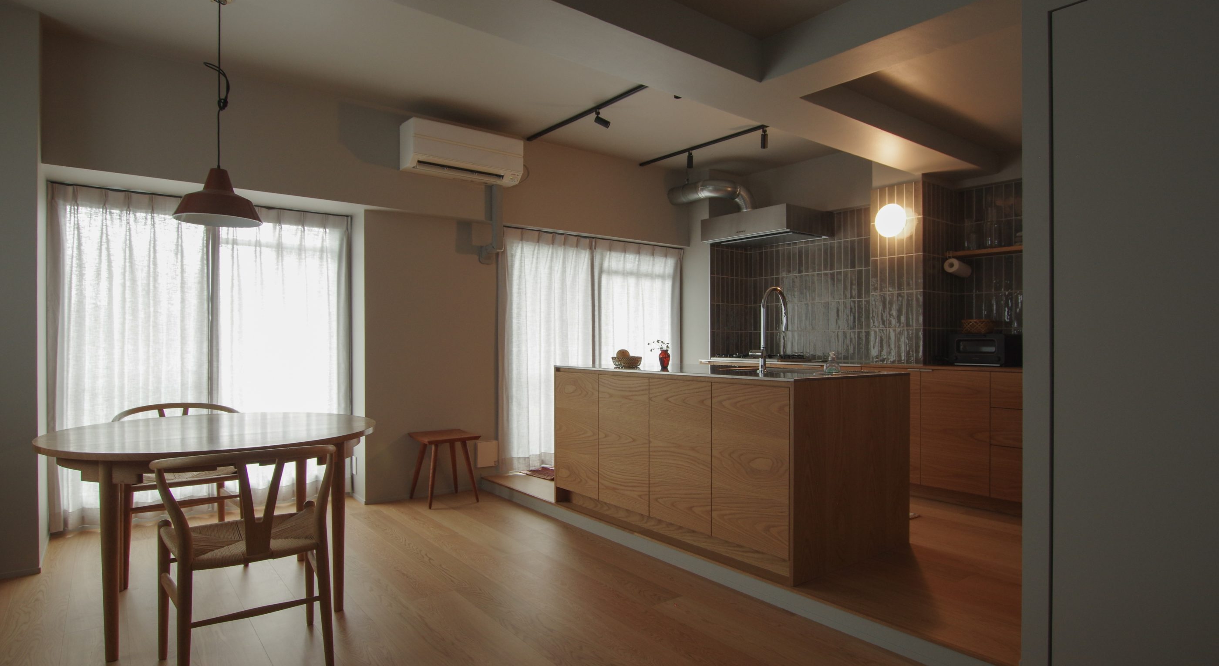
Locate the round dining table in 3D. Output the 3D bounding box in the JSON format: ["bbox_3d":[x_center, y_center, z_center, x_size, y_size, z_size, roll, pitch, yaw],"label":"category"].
[{"bbox_3d":[-1.625,0.765,2.709,1.200,0.727,1.200,0,-1,0],"label":"round dining table"}]

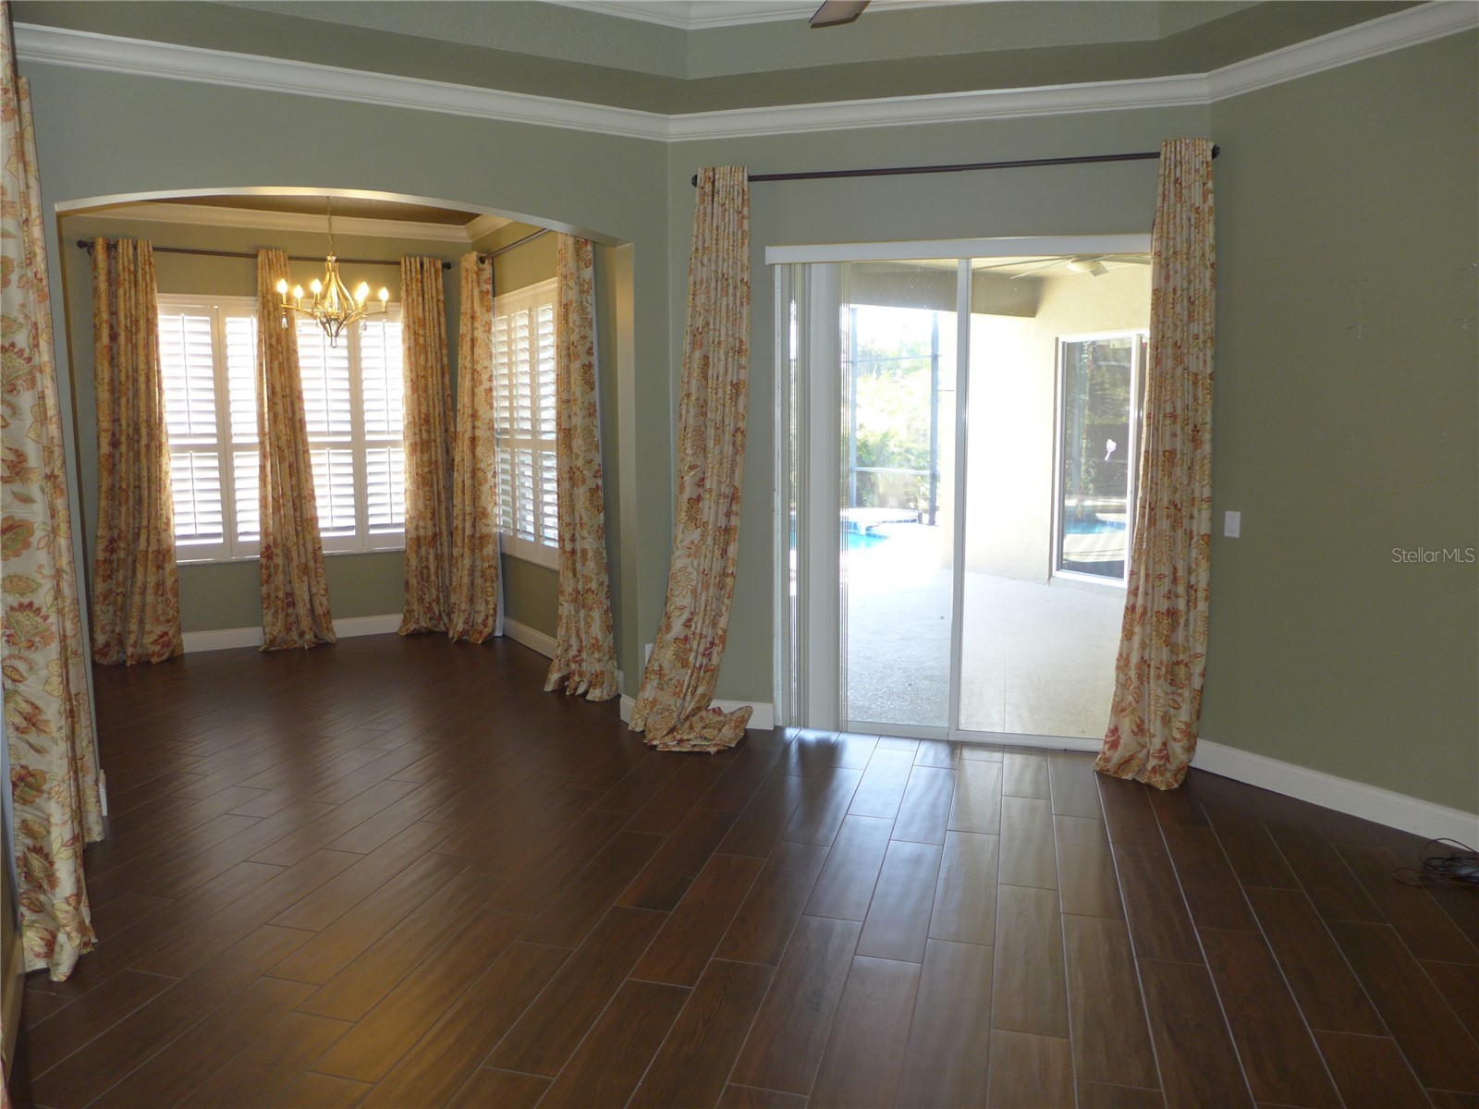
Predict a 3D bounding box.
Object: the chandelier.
[{"bbox_3d":[-2.325,-1.695,5.859,0.640,1.020,0.640,-4,9,-30],"label":"chandelier"}]

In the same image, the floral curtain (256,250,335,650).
[{"bbox_3d":[-3.139,-0.711,7.136,0.500,2.790,0.220,-4,9,-30],"label":"floral curtain"}]

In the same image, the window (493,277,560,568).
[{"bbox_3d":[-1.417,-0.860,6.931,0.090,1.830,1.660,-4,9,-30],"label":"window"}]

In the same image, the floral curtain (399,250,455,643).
[{"bbox_3d":[-2.337,-0.777,7.598,0.450,2.790,0.220,-4,9,-30],"label":"floral curtain"}]

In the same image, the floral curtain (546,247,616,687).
[{"bbox_3d":[-0.951,-0.568,5.867,0.310,2.800,0.440,-4,9,-30],"label":"floral curtain"}]

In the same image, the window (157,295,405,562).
[{"bbox_3d":[-3.169,-0.887,7.236,1.800,1.820,0.100,-4,9,-30],"label":"window"}]

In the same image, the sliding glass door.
[{"bbox_3d":[1.066,-0.280,4.956,1.780,2.410,0.100,2,8,15],"label":"sliding glass door"}]

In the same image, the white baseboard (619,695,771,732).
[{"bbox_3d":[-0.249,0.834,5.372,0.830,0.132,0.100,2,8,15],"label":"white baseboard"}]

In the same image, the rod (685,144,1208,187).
[{"bbox_3d":[0.919,-1.774,4.675,2.400,0.050,0.080,2,8,15],"label":"rod"}]

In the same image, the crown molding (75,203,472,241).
[{"bbox_3d":[-3.092,-2.296,7.068,2.650,0.110,0.100,-4,9,-30],"label":"crown molding"}]

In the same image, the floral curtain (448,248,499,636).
[{"bbox_3d":[-1.928,-0.766,7.481,0.310,2.800,0.430,-4,9,-30],"label":"floral curtain"}]

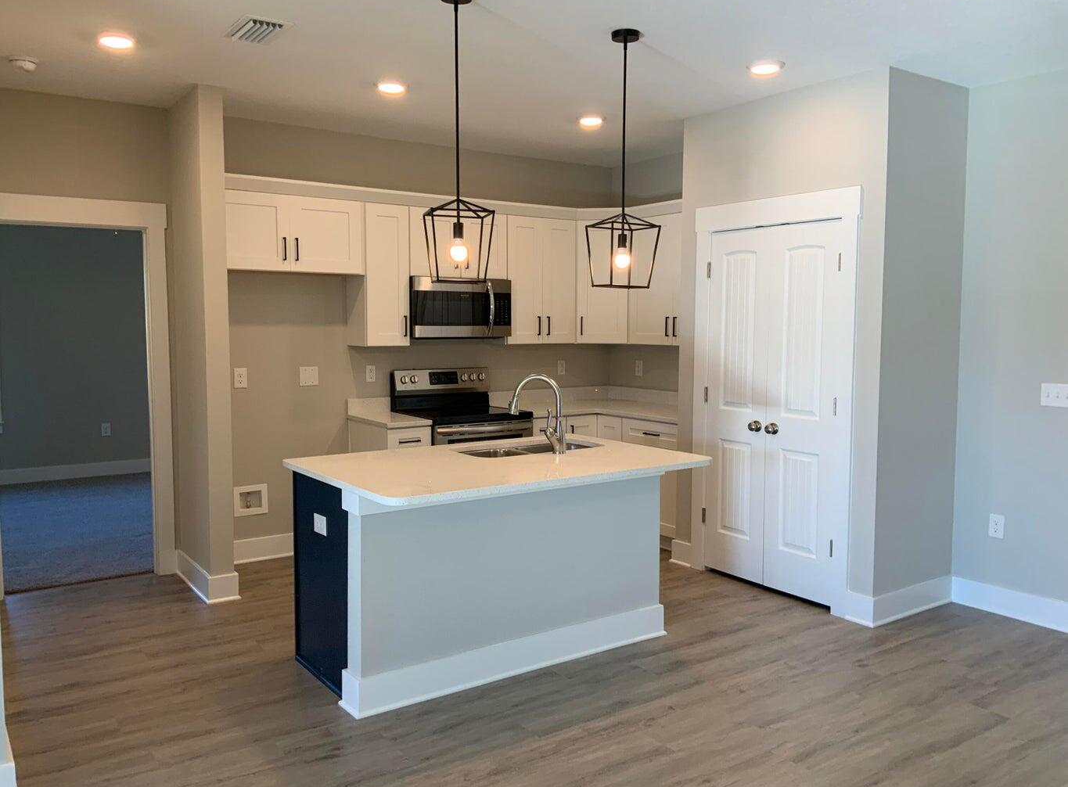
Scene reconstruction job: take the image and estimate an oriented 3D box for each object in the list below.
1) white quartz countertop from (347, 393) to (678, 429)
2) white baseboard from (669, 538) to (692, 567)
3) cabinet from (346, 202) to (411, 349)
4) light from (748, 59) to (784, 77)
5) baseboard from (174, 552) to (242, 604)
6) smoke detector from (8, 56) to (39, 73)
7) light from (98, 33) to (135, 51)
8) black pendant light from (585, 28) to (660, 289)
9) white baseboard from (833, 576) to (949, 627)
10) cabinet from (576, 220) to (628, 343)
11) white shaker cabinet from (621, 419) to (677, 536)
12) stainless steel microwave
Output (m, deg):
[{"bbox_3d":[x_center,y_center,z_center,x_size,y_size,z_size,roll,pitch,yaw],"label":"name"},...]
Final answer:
[{"bbox_3d":[0.115,0.107,6.027,2.280,0.136,1.530,-3,6,-35],"label":"white quartz countertop"},{"bbox_3d":[0.927,1.012,5.648,0.030,0.142,0.190,-3,6,-35],"label":"white baseboard"},{"bbox_3d":[-1.033,-0.768,5.891,0.302,0.908,0.323,-3,6,-35],"label":"cabinet"},{"bbox_3d":[1.115,-1.566,4.311,0.180,0.030,0.180,0,5,0],"label":"light"},{"bbox_3d":[-1.881,1.029,5.155,0.185,0.156,0.728,-3,6,-35],"label":"baseboard"},{"bbox_3d":[-2.417,-1.555,4.237,0.138,0.050,0.138,-3,6,-35],"label":"smoke detector"},{"bbox_3d":[-1.846,-1.543,3.963,0.166,0.025,0.166,-3,6,-35],"label":"light"},{"bbox_3d":[0.386,-0.998,3.864,0.244,1.082,0.244,-2,5,-24],"label":"black pendant light"},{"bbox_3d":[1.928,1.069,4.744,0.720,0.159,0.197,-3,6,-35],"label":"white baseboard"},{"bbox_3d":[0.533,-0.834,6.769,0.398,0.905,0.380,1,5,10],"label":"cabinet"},{"bbox_3d":[1.048,0.550,6.269,0.628,0.775,0.586,-3,6,-35],"label":"white shaker cabinet"},{"bbox_3d":[-0.575,-0.585,6.188,0.768,0.407,0.385,-3,6,-35],"label":"stainless steel microwave"}]

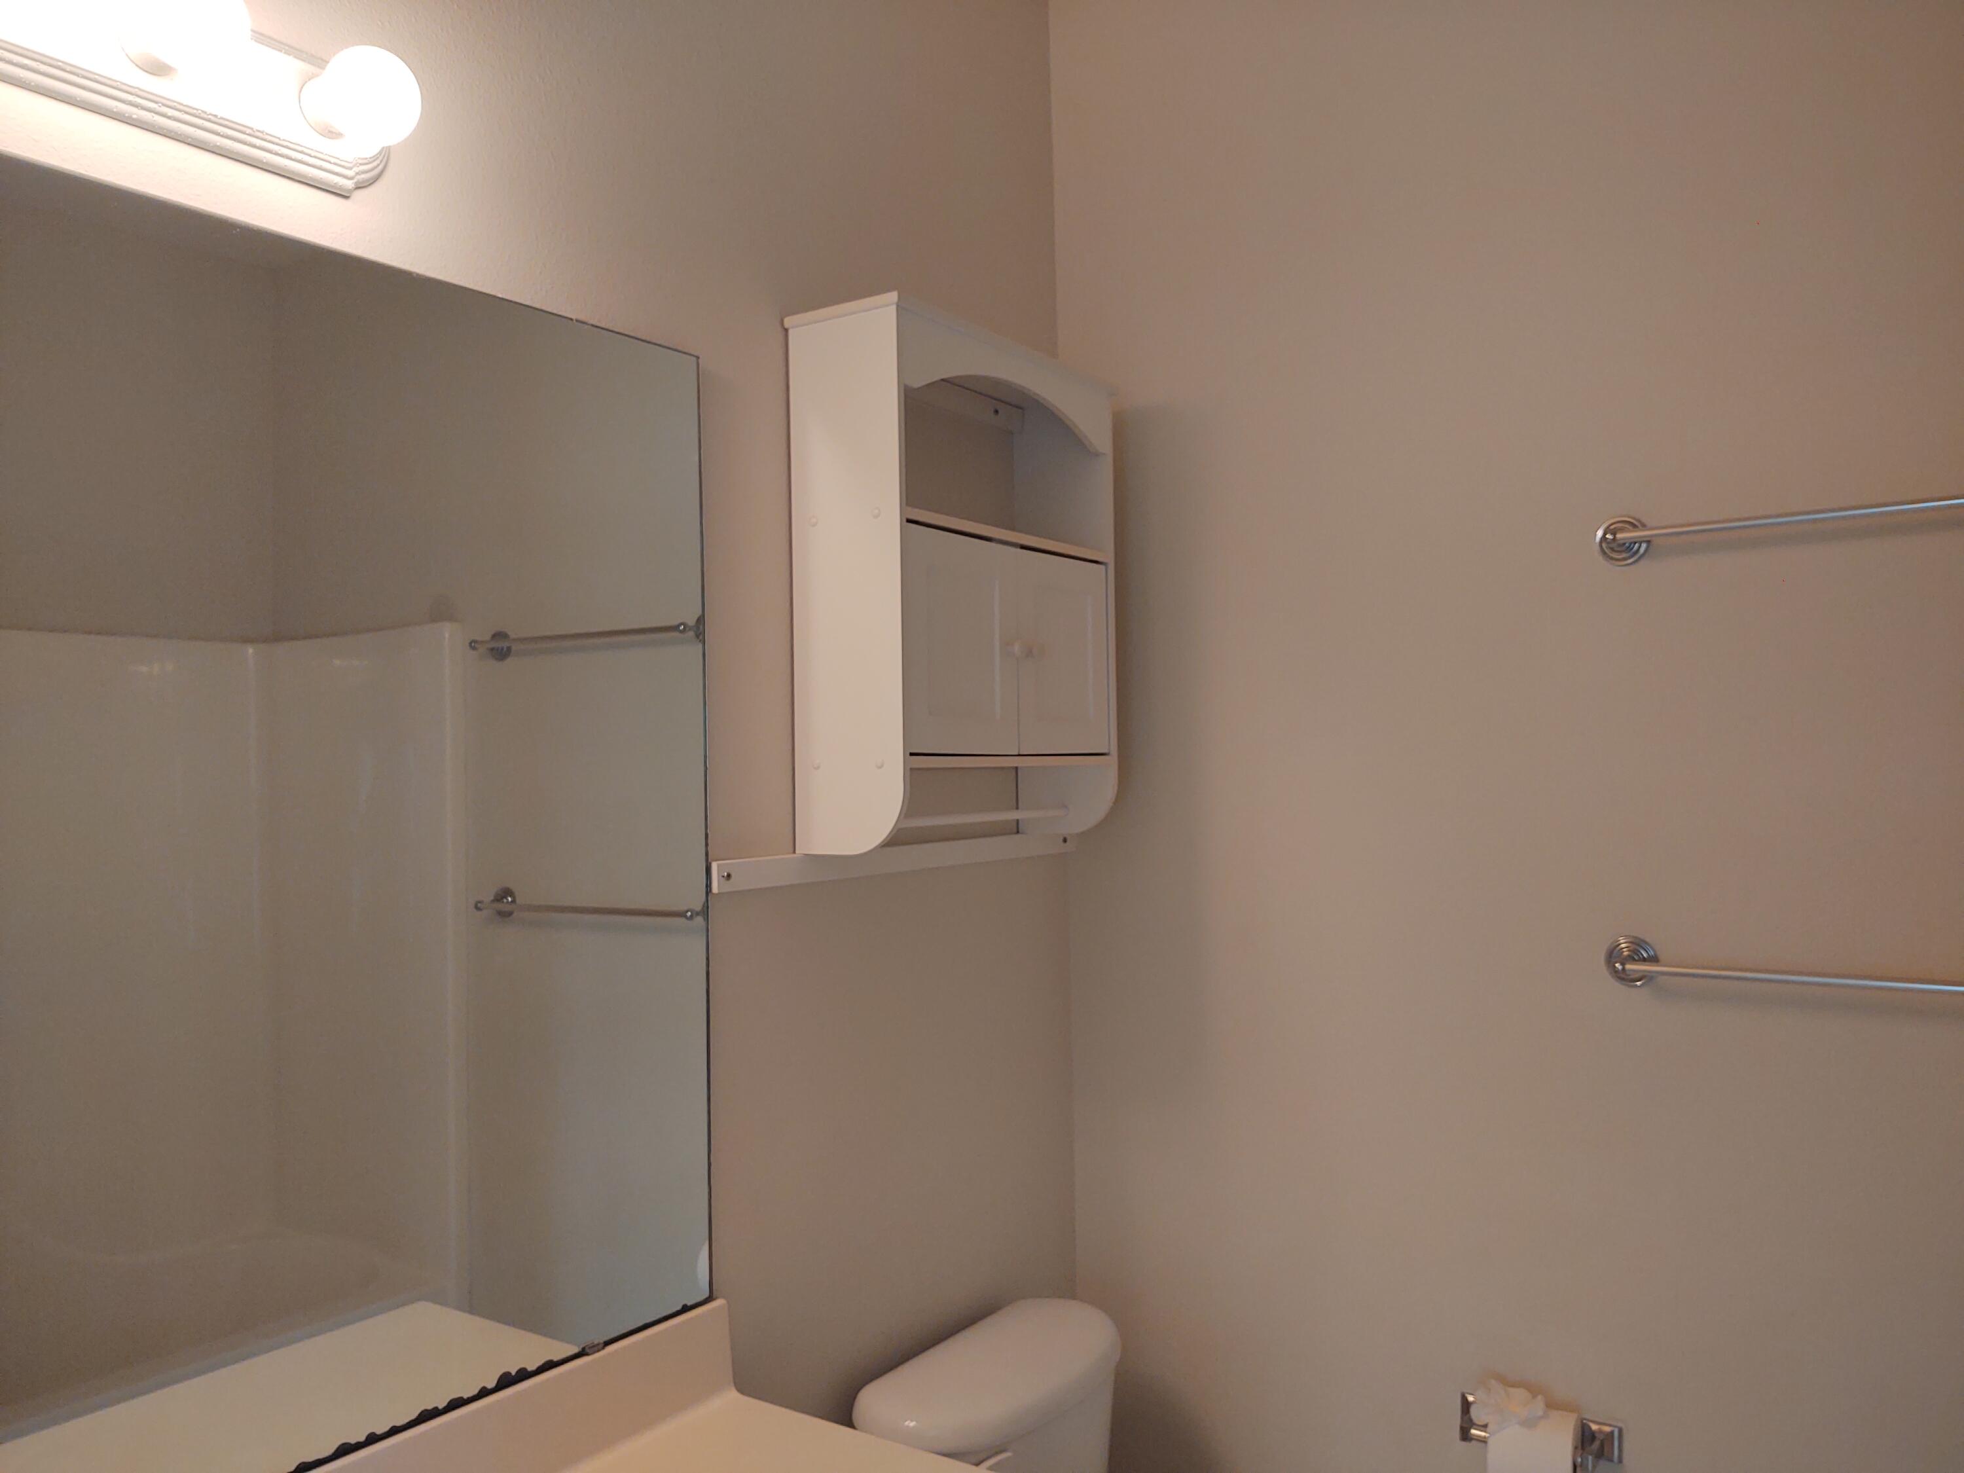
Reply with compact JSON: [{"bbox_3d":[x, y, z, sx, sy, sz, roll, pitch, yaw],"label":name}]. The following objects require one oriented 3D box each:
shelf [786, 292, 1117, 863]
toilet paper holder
[{"bbox_3d":[-0.017,-0.183,2.022,0.176,0.650,0.518,-2,-2,34],"label":"shelf"},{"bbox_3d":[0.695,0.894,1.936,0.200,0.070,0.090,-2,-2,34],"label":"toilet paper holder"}]

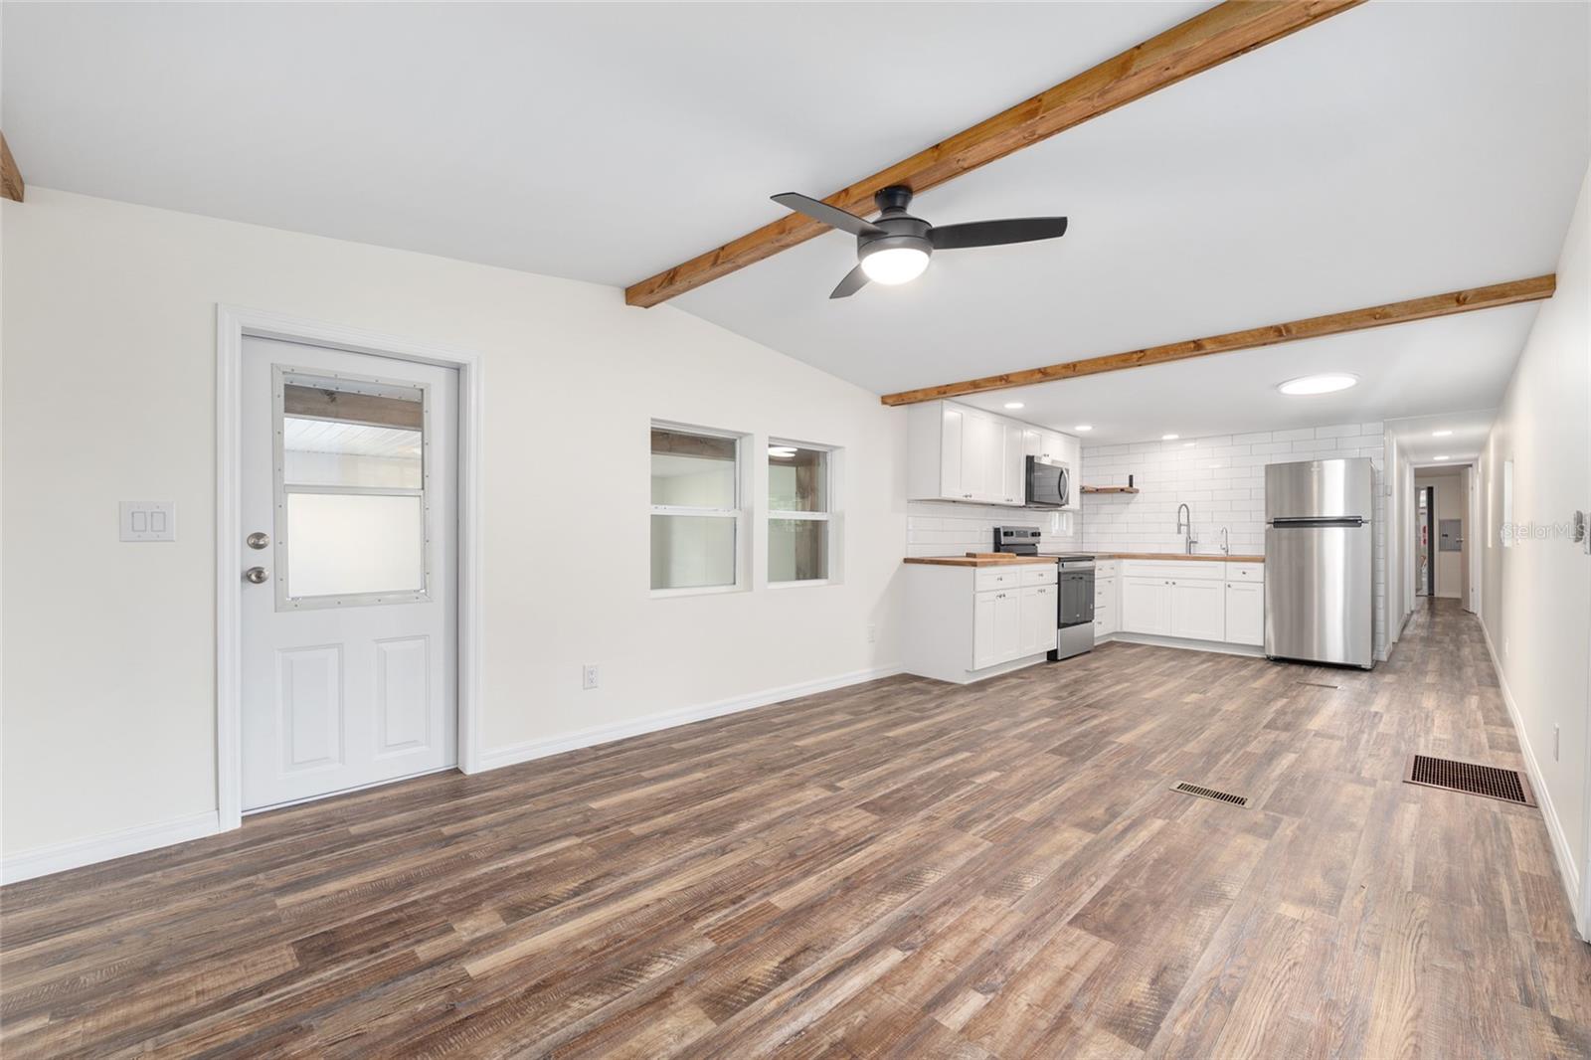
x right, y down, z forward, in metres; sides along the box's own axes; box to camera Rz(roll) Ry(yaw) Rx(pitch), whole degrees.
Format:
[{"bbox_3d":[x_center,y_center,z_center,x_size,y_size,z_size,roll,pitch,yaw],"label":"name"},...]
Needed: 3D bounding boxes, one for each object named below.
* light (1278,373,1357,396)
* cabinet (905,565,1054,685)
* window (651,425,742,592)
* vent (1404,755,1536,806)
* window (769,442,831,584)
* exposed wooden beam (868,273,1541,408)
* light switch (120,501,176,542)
[{"bbox_3d":[3.499,-0.975,4.154,0.440,0.030,0.440,0,0,-43],"label":"light"},{"bbox_3d":[1.597,0.720,5.227,1.350,0.880,0.625,0,0,-42],"label":"cabinet"},{"bbox_3d":[-0.615,-0.119,3.874,0.706,1.017,0.070,0,0,-41],"label":"window"},{"bbox_3d":[3.135,1.154,2.890,0.505,0.012,0.410,0,0,-44],"label":"vent"},{"bbox_3d":[0.029,-0.105,4.430,0.690,0.996,0.070,0,0,-41],"label":"window"},{"bbox_3d":[1.898,-0.982,3.689,3.338,0.068,0.115,0,0,45],"label":"exposed wooden beam"},{"bbox_3d":[-2.339,-0.030,2.236,0.139,0.143,0.010,0,0,-41],"label":"light switch"}]

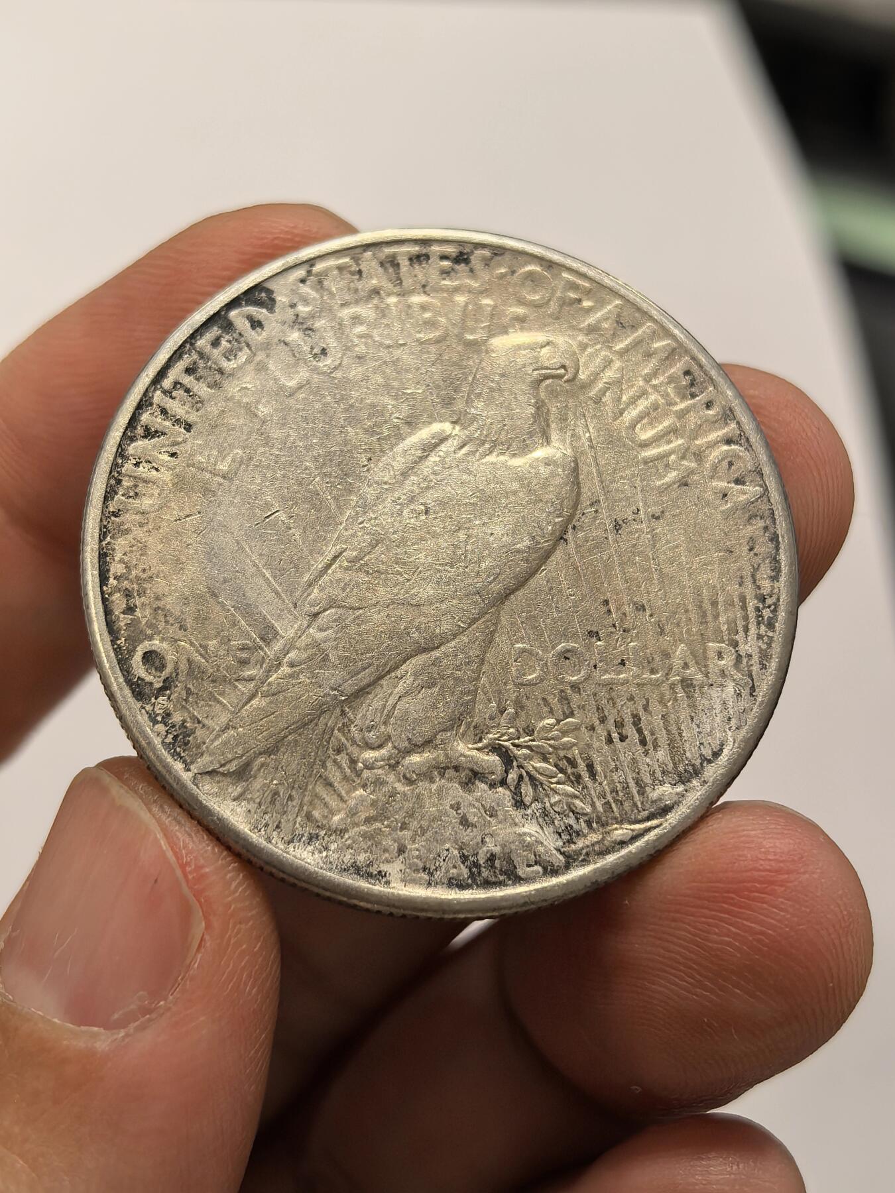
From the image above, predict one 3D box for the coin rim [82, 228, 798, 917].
[{"bbox_3d":[0.000,-0.002,0.099,0.038,0.002,0.038,0,73,-7],"label":"coin rim"}]

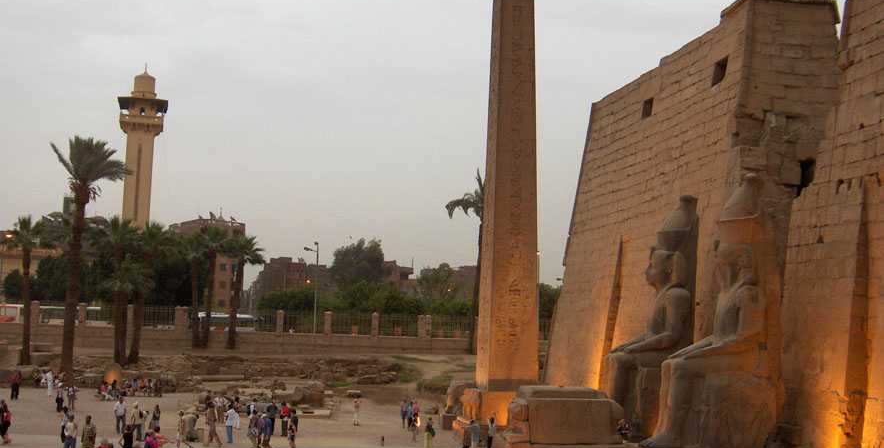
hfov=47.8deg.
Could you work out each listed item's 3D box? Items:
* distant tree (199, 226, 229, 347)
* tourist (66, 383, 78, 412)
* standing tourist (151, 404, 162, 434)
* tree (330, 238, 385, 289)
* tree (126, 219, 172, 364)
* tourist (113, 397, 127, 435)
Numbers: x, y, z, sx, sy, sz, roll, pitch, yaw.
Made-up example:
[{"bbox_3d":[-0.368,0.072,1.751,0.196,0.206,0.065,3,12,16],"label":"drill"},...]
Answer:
[{"bbox_3d":[-21.766,5.889,94.000,3.300,11.500,3.300,3,-6,-13],"label":"distant tree"},{"bbox_3d":[-21.483,10.105,58.000,0.520,1.600,0.400,2,-6,0],"label":"tourist"},{"bbox_3d":[-11.721,8.240,41.000,0.500,1.640,0.360,2,-6,-6],"label":"standing tourist"},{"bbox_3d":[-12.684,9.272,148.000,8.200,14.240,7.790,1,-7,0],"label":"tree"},{"bbox_3d":[-24.125,5.651,82.000,3.700,11.550,3.520,1,-7,0],"label":"tree"},{"bbox_3d":[-14.299,8.526,44.300,0.570,1.660,0.380,2,-8,-6],"label":"tourist"}]

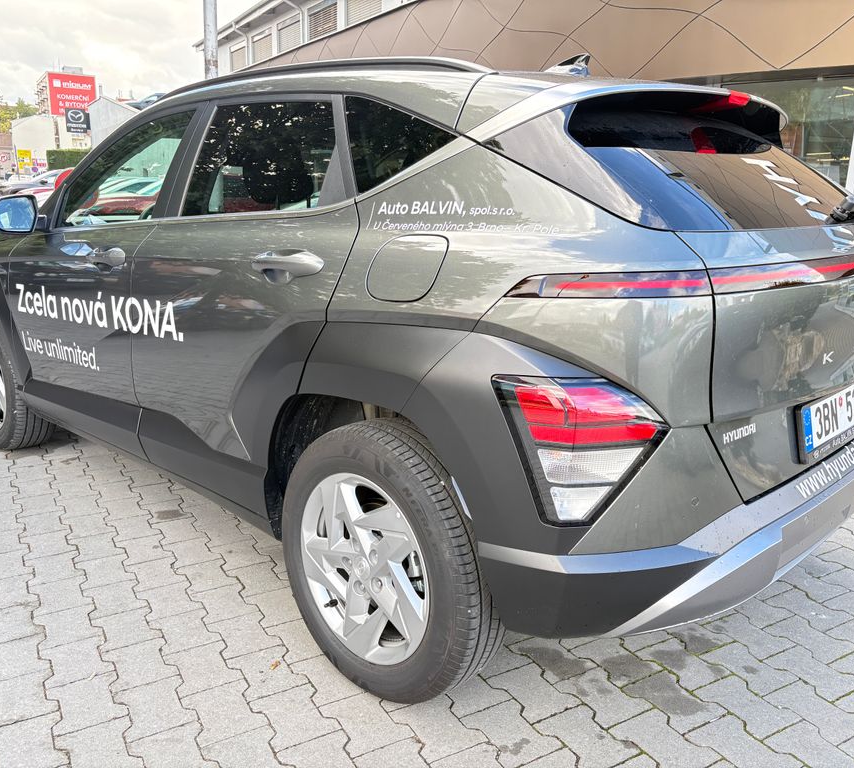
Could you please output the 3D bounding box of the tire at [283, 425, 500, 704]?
[{"bbox_3d":[-0.093,0.417,1.865,0.685,0.685,0.215,13,18,43],"label":"tire"}]

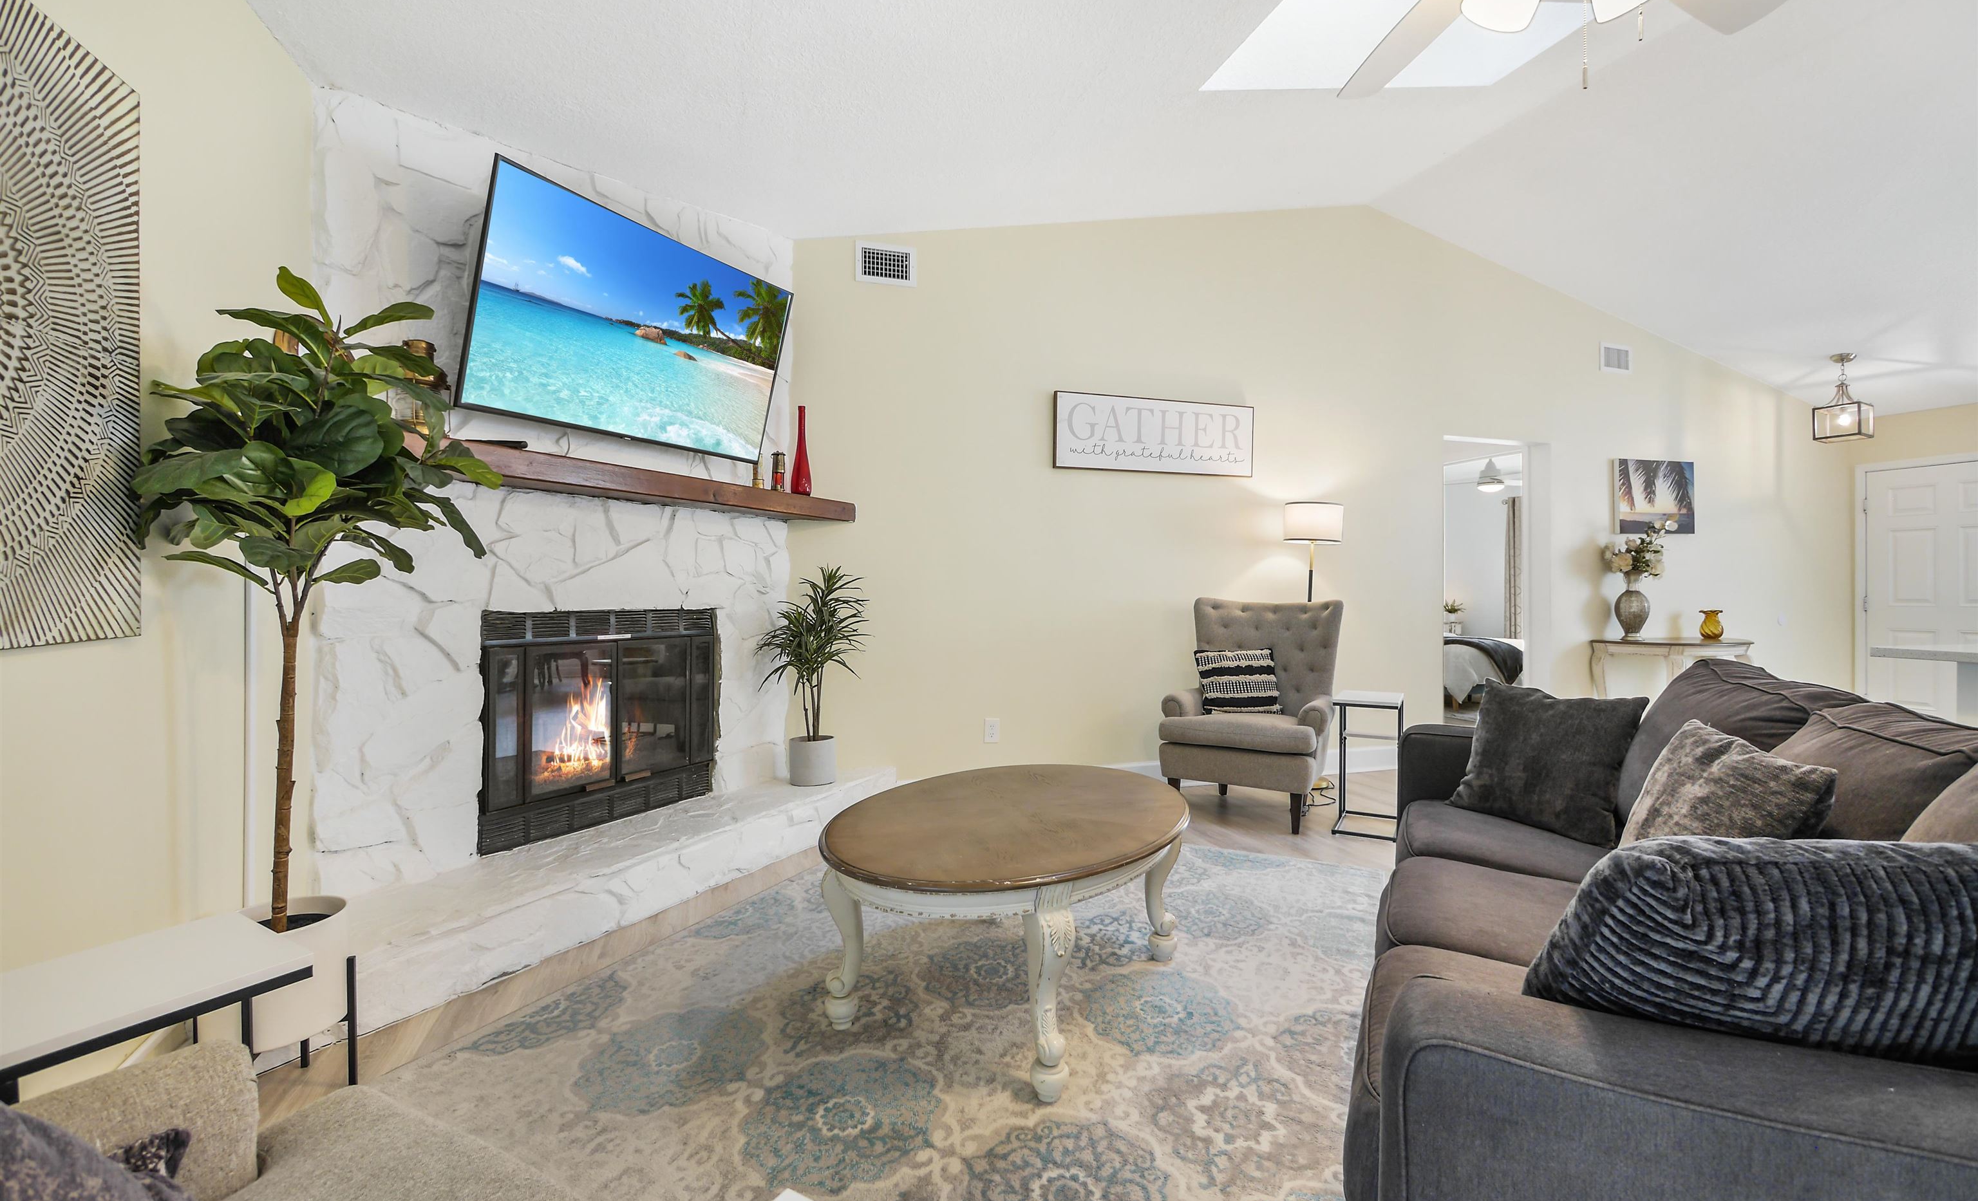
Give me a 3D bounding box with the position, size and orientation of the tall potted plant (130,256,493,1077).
[{"bbox_3d":[-1.425,0.161,1.710,0.560,1.738,0.580,0,0,-18],"label":"tall potted plant"}]

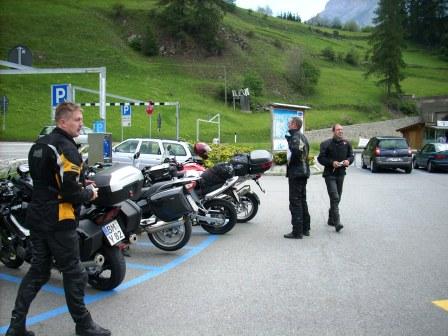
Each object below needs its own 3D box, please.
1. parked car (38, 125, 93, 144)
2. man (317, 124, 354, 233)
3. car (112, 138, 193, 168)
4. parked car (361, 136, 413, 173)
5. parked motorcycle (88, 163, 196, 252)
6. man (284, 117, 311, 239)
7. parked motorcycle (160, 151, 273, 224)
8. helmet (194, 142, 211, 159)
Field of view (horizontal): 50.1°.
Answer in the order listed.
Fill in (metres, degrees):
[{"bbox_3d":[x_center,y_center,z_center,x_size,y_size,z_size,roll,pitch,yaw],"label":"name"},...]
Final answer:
[{"bbox_3d":[-9.174,-1.784,29.042,4.100,1.460,1.700,0,3,-6],"label":"parked car"},{"bbox_3d":[1.830,0.131,7.830,0.580,1.740,0.460,-1,3,-11],"label":"man"},{"bbox_3d":[-2.600,-0.243,16.700,4.400,1.470,1.700,1,4,24],"label":"car"},{"bbox_3d":[7.500,-0.662,22.600,1.770,1.630,4.250,0,3,8],"label":"parked car"},{"bbox_3d":[-1.290,0.460,6.650,2.180,1.220,0.880,2,4,31],"label":"parked motorcycle"},{"bbox_3d":[1.100,0.137,7.200,0.400,1.800,0.500,1,3,13],"label":"man"},{"bbox_3d":[-0.265,0.305,8.650,2.200,1.300,0.860,2,4,27],"label":"parked motorcycle"},{"bbox_3d":[-0.400,-0.325,9.000,0.330,0.270,0.260,2,4,37],"label":"helmet"}]

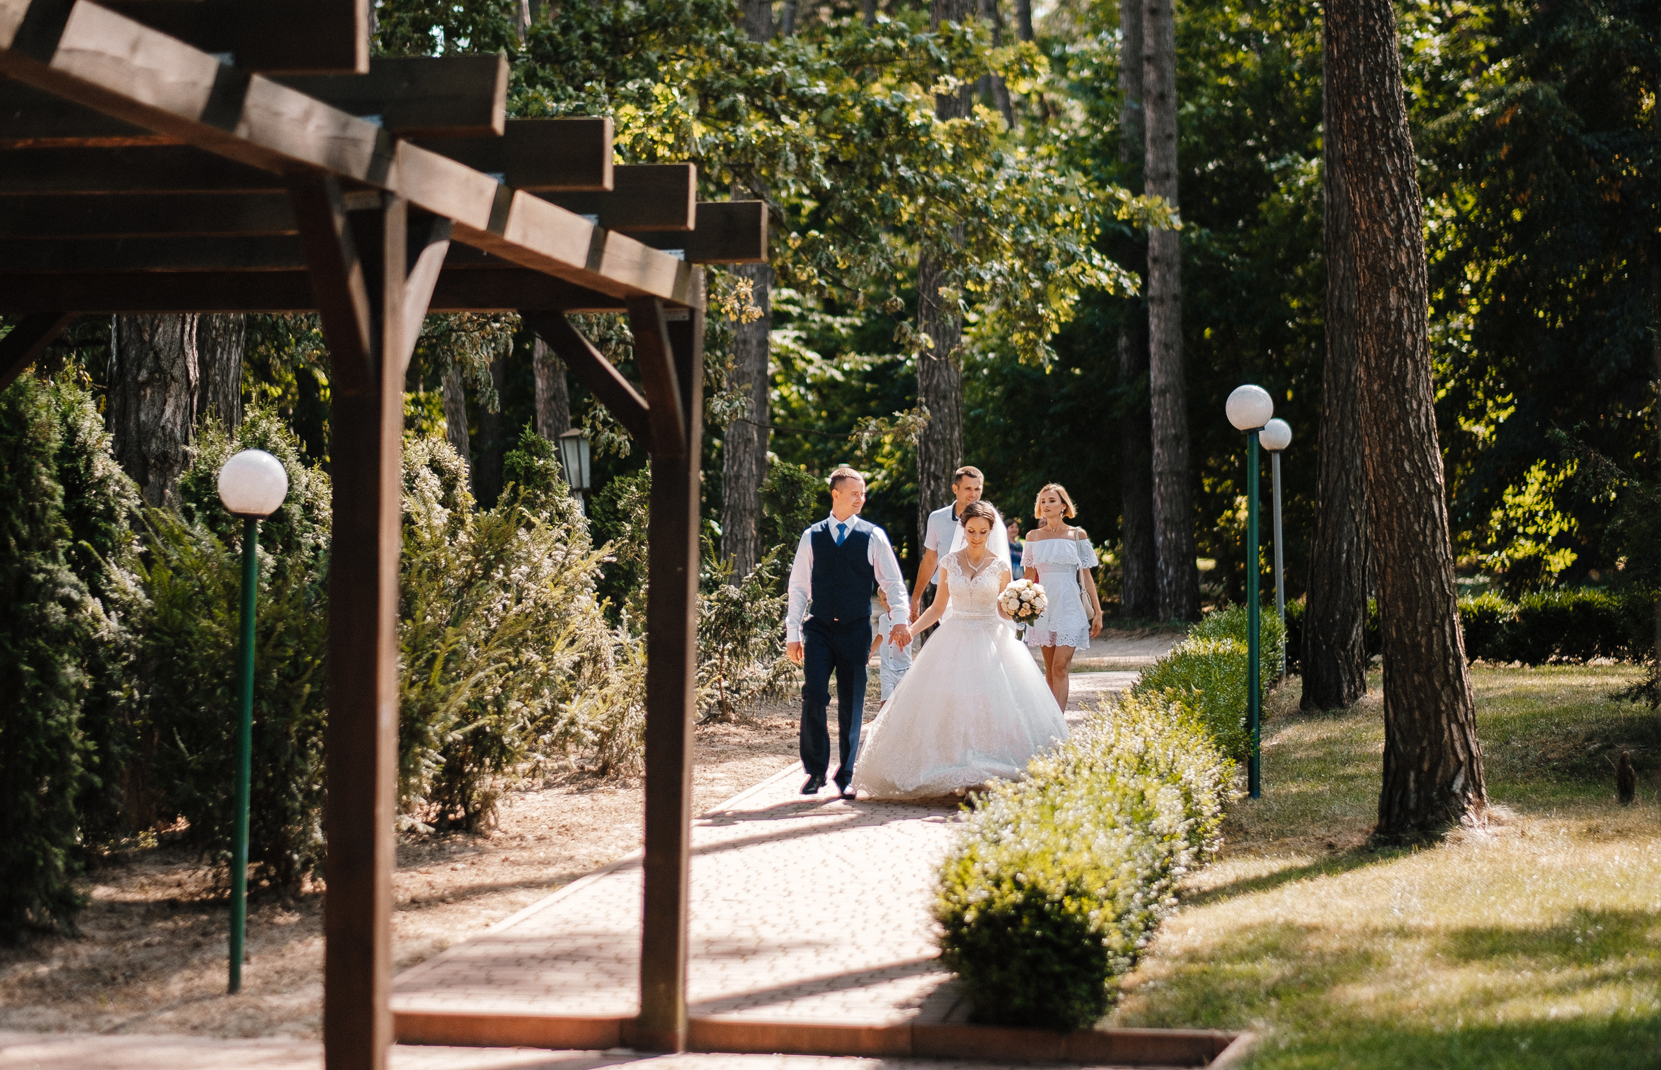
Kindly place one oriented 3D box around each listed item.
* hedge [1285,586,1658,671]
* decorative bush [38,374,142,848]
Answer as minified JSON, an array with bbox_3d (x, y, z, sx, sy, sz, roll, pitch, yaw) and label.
[{"bbox_3d":[5.316,0.783,32.300,3.100,0.640,0.750,1,0,-3],"label":"hedge"},{"bbox_3d":[-3.623,0.364,18.499,0.780,2.270,0.780,1,0,0],"label":"decorative bush"}]

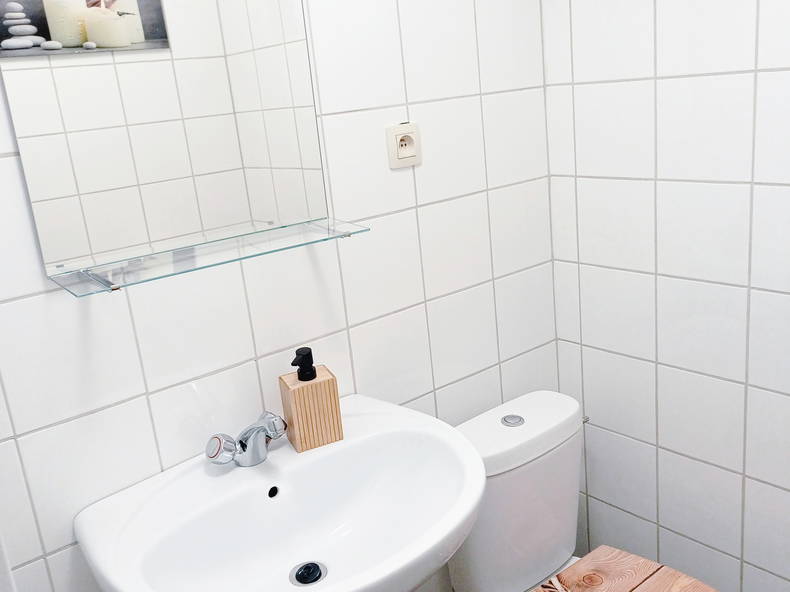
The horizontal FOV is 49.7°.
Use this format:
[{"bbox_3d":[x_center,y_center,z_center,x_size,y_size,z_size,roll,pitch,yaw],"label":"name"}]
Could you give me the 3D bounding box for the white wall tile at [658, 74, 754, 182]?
[{"bbox_3d":[0.593,-0.318,1.641,0.008,0.197,0.200,-18,20,-38],"label":"white wall tile"}]

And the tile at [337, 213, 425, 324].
[{"bbox_3d":[-0.026,-0.059,1.665,0.200,0.197,0.008,-18,20,-38],"label":"tile"}]

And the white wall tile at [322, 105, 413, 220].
[{"bbox_3d":[-0.044,-0.250,1.612,0.200,0.197,0.008,-18,20,-38],"label":"white wall tile"}]

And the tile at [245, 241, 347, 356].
[{"bbox_3d":[-0.180,-0.010,1.541,0.200,0.197,0.008,-18,20,-38],"label":"tile"}]

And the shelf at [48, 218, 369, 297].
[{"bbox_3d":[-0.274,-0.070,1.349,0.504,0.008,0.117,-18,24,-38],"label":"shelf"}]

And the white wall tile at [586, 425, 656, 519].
[{"bbox_3d":[0.532,0.414,1.998,0.010,0.195,0.199,-18,20,-37],"label":"white wall tile"}]

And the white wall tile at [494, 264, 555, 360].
[{"bbox_3d":[0.299,0.033,1.963,0.199,0.195,0.010,-18,20,-37],"label":"white wall tile"}]

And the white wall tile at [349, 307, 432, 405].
[{"bbox_3d":[-0.009,0.131,1.715,0.201,0.195,0.010,-18,20,-37],"label":"white wall tile"}]

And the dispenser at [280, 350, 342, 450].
[{"bbox_3d":[-0.145,0.169,1.460,0.080,0.163,0.069,-11,17,-21],"label":"dispenser"}]

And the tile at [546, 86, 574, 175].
[{"bbox_3d":[0.371,-0.366,1.890,0.010,0.195,0.071,-18,20,-37],"label":"tile"}]

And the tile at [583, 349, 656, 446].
[{"bbox_3d":[0.515,0.225,1.952,0.008,0.197,0.200,-18,20,-38],"label":"tile"}]

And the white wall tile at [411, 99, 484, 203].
[{"bbox_3d":[0.111,-0.299,1.737,0.200,0.197,0.008,-18,20,-38],"label":"white wall tile"}]

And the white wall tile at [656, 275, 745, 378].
[{"bbox_3d":[0.629,0.065,1.746,0.010,0.196,0.196,-18,19,-37],"label":"white wall tile"}]

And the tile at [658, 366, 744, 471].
[{"bbox_3d":[0.645,0.254,1.794,0.010,0.195,0.199,-18,20,-37],"label":"tile"}]

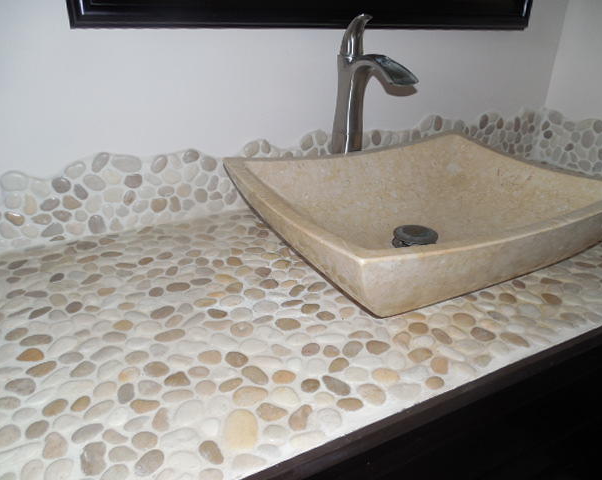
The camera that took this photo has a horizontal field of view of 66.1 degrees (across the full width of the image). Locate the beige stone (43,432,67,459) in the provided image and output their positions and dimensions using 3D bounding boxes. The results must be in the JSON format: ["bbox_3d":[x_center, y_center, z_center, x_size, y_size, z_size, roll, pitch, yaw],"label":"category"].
[{"bbox_3d":[-0.211,0.181,0.401,0.018,0.010,0.031,-9,28,-17],"label":"beige stone"}]

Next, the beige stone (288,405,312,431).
[{"bbox_3d":[-0.001,0.167,0.429,0.018,0.010,0.031,7,27,13],"label":"beige stone"}]

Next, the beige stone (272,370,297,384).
[{"bbox_3d":[-0.017,0.144,0.475,0.024,0.010,0.020,5,27,9],"label":"beige stone"}]

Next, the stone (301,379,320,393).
[{"bbox_3d":[0.010,0.149,0.465,0.019,0.010,0.018,-10,28,-19],"label":"stone"}]

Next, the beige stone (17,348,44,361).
[{"bbox_3d":[-0.291,0.129,0.505,0.032,0.010,0.019,5,27,10],"label":"beige stone"}]

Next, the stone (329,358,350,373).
[{"bbox_3d":[0.039,0.136,0.493,0.026,0.010,0.017,-9,28,-17],"label":"stone"}]

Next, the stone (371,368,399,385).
[{"bbox_3d":[0.088,0.143,0.479,0.027,0.010,0.019,11,28,21],"label":"stone"}]

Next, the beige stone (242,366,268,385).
[{"bbox_3d":[-0.046,0.142,0.479,0.015,0.010,0.034,-23,34,-38],"label":"beige stone"}]

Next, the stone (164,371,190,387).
[{"bbox_3d":[-0.126,0.147,0.470,0.021,0.010,0.024,-16,31,-30],"label":"stone"}]

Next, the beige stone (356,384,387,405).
[{"bbox_3d":[0.071,0.154,0.456,0.029,0.010,0.023,19,32,33],"label":"beige stone"}]

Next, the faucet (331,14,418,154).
[{"bbox_3d":[0.114,-0.195,0.782,0.058,0.335,0.182,-12,29,-24],"label":"faucet"}]

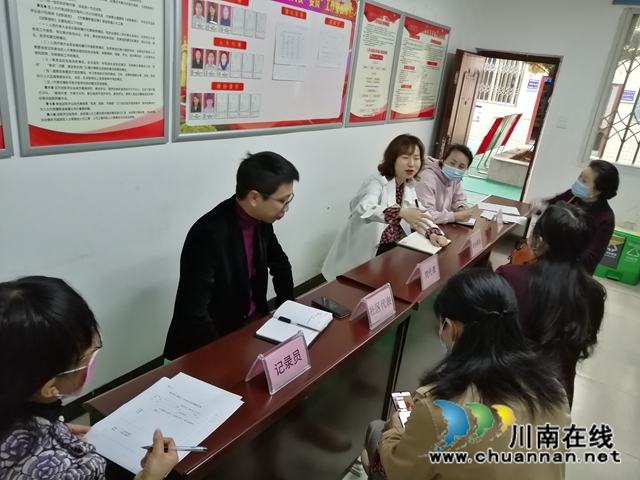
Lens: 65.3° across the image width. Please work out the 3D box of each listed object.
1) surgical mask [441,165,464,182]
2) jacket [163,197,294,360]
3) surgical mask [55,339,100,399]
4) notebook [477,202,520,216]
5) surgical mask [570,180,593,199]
[{"bbox_3d":[0.894,-0.451,3.349,0.140,0.105,0.080,16,27,-9],"label":"surgical mask"},{"bbox_3d":[-0.384,0.158,2.162,0.500,0.660,0.540,17,22,26],"label":"jacket"},{"bbox_3d":[-0.500,0.281,1.060,0.140,0.115,0.085,29,-6,46],"label":"surgical mask"},{"bbox_3d":[1.408,-0.255,3.926,0.295,0.016,0.210,9,20,7],"label":"notebook"},{"bbox_3d":[1.654,-0.321,3.160,0.080,0.110,0.135,4,20,-7],"label":"surgical mask"}]

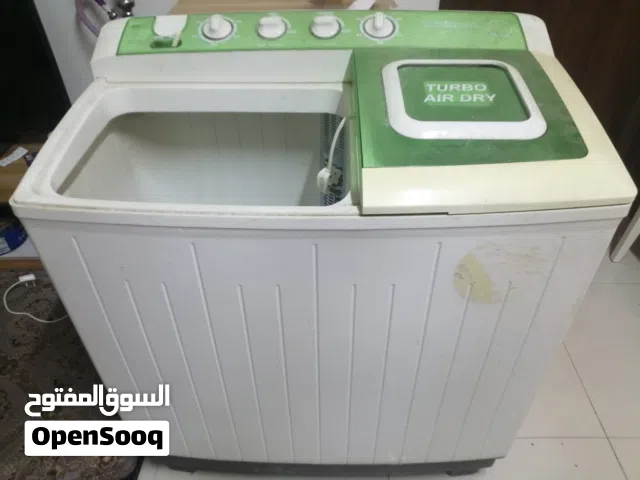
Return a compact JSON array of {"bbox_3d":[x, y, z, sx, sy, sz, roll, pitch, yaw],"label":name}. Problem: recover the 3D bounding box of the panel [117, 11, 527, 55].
[{"bbox_3d":[0.002,-0.413,0.944,0.784,0.035,0.122,0,60,1],"label":"panel"}]

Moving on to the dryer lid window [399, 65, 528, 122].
[{"bbox_3d":[0.237,-0.253,0.816,0.193,0.012,0.183,0,47,1],"label":"dryer lid window"}]

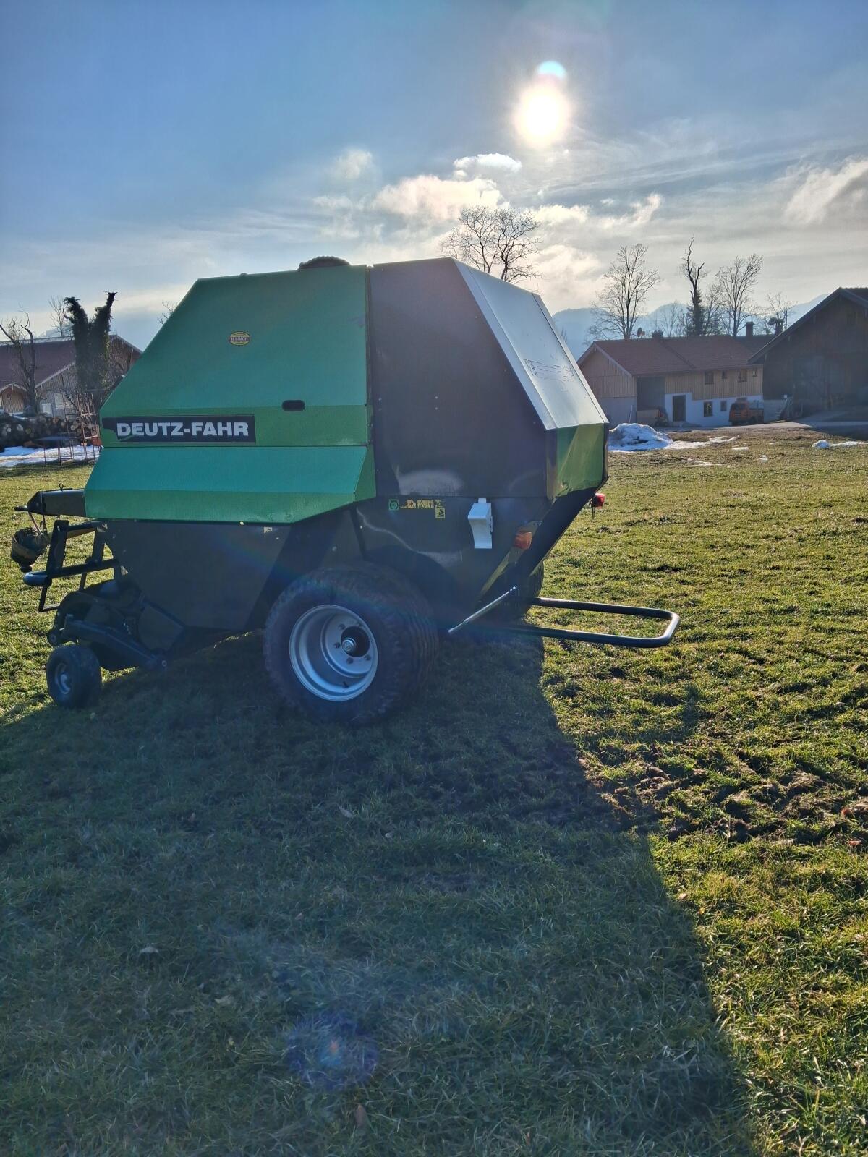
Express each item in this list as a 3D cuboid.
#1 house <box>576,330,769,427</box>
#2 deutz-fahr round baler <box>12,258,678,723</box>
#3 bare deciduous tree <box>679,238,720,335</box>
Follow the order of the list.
[{"bbox_3d":[20.500,-18.000,82.300,14.800,7.600,13.400,-6,12,-23],"label":"house"},{"bbox_3d":[-0.819,-0.637,5.682,4.620,2.360,2.480,3,11,20],"label":"deutz-fahr round baler"},{"bbox_3d":[28.900,-27.600,98.800,4.100,19.000,4.100,-2,11,0],"label":"bare deciduous tree"}]

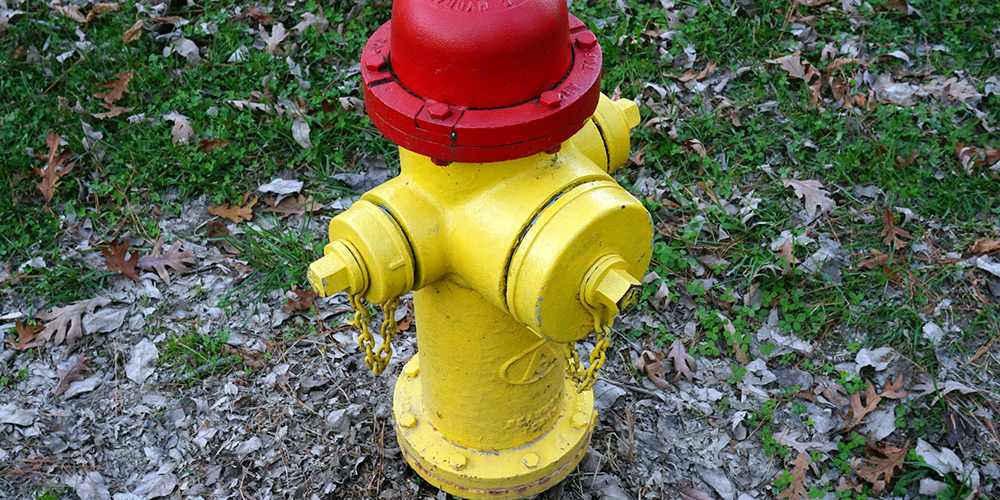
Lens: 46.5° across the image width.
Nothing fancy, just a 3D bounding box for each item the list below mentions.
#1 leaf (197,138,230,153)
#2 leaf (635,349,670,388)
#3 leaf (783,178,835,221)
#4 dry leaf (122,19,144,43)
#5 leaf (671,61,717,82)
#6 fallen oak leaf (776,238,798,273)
[{"bbox_3d":[-0.515,-0.190,2.097,0.053,0.020,0.022,-8,43,-7],"label":"leaf"},{"bbox_3d":[0.230,0.182,1.770,0.046,0.030,0.069,-2,47,1],"label":"leaf"},{"bbox_3d":[0.549,-0.097,2.056,0.059,0.025,0.097,-19,52,-10],"label":"leaf"},{"bbox_3d":[-0.744,-0.447,2.380,0.029,0.025,0.065,9,44,12],"label":"dry leaf"},{"bbox_3d":[0.394,-0.356,2.353,0.112,0.030,0.039,-19,53,-11],"label":"leaf"},{"bbox_3d":[0.463,0.008,1.870,0.033,0.020,0.067,5,43,7],"label":"fallen oak leaf"}]

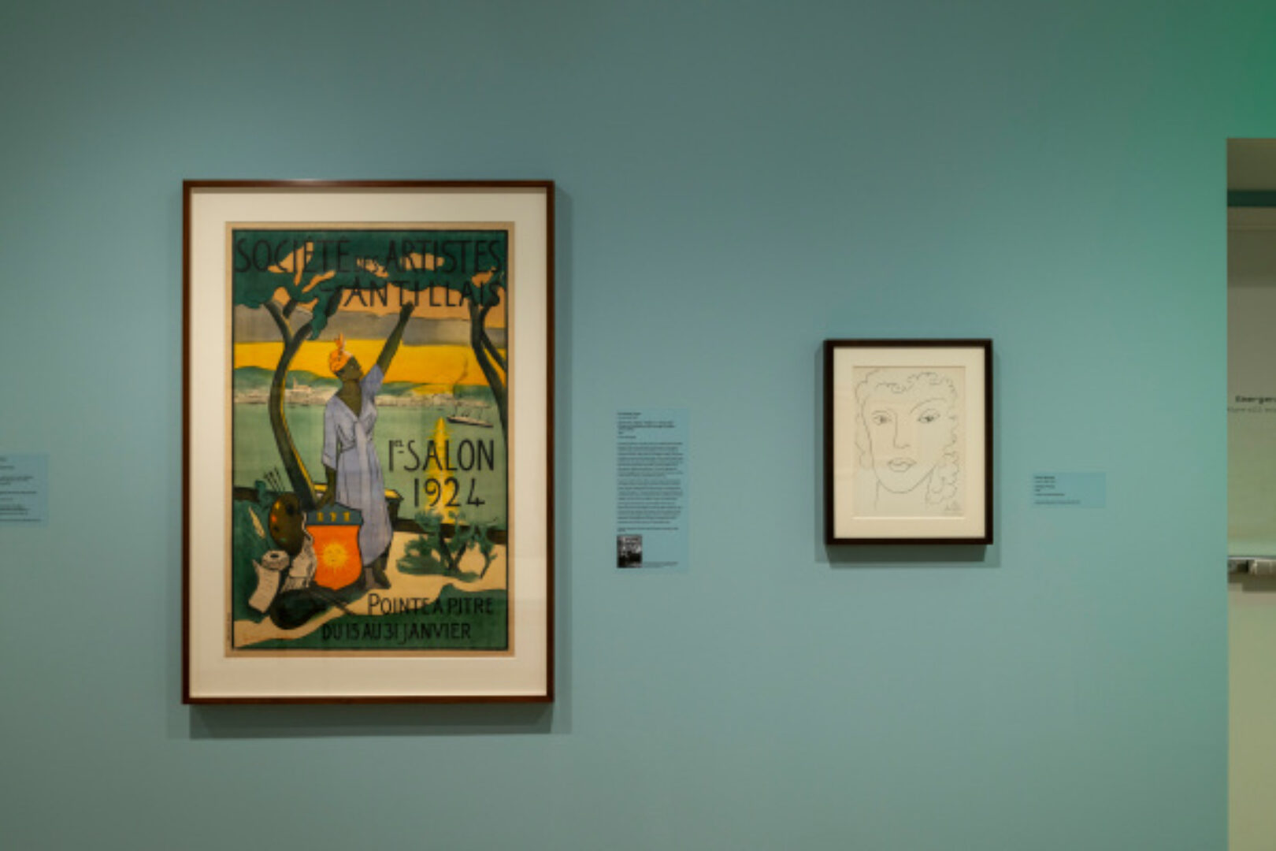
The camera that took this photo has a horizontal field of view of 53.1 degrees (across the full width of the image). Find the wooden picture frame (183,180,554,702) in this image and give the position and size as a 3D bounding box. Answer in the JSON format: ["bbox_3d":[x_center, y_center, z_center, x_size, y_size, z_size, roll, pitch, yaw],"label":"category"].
[{"bbox_3d":[-0.681,0.042,3.246,0.937,1.320,0.041,0,0,0],"label":"wooden picture frame"}]

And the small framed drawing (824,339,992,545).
[{"bbox_3d":[0.692,0.042,3.267,0.425,0.523,0.034,0,0,0],"label":"small framed drawing"}]

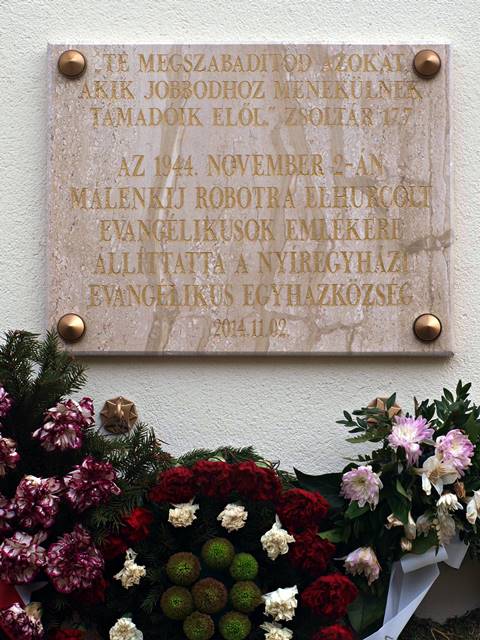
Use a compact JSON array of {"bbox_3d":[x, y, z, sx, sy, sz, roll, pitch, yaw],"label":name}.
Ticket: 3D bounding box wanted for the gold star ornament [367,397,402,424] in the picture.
[{"bbox_3d":[0.215,0.140,3.350,0.054,0.054,0.021,0,-4,0],"label":"gold star ornament"}]

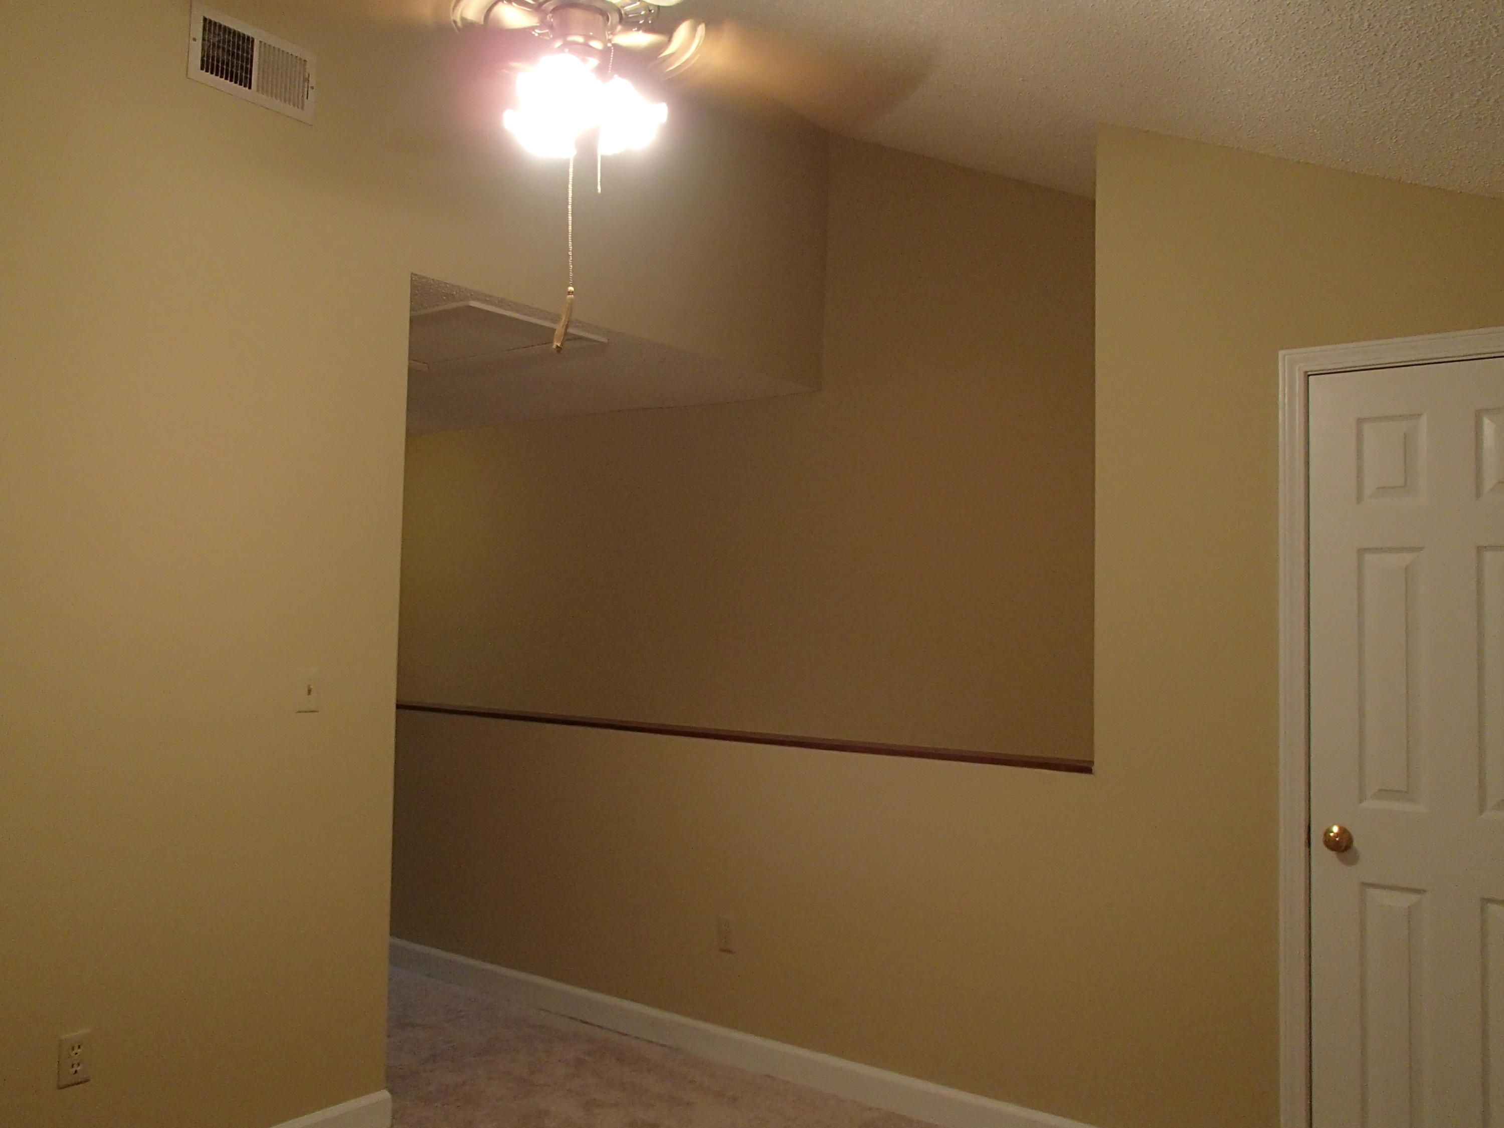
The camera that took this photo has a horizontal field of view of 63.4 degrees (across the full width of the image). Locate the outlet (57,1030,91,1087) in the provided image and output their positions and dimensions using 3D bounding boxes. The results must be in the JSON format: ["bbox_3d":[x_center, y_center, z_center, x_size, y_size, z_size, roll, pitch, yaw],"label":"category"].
[{"bbox_3d":[-1.520,1.115,2.735,0.010,0.115,0.070,-1,-3,36],"label":"outlet"}]

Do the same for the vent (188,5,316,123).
[{"bbox_3d":[-1.269,-1.278,3.115,0.018,0.195,0.348,-1,-3,36],"label":"vent"}]

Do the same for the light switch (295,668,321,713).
[{"bbox_3d":[-1.171,0.336,3.221,0.015,0.115,0.070,-1,-3,36],"label":"light switch"}]

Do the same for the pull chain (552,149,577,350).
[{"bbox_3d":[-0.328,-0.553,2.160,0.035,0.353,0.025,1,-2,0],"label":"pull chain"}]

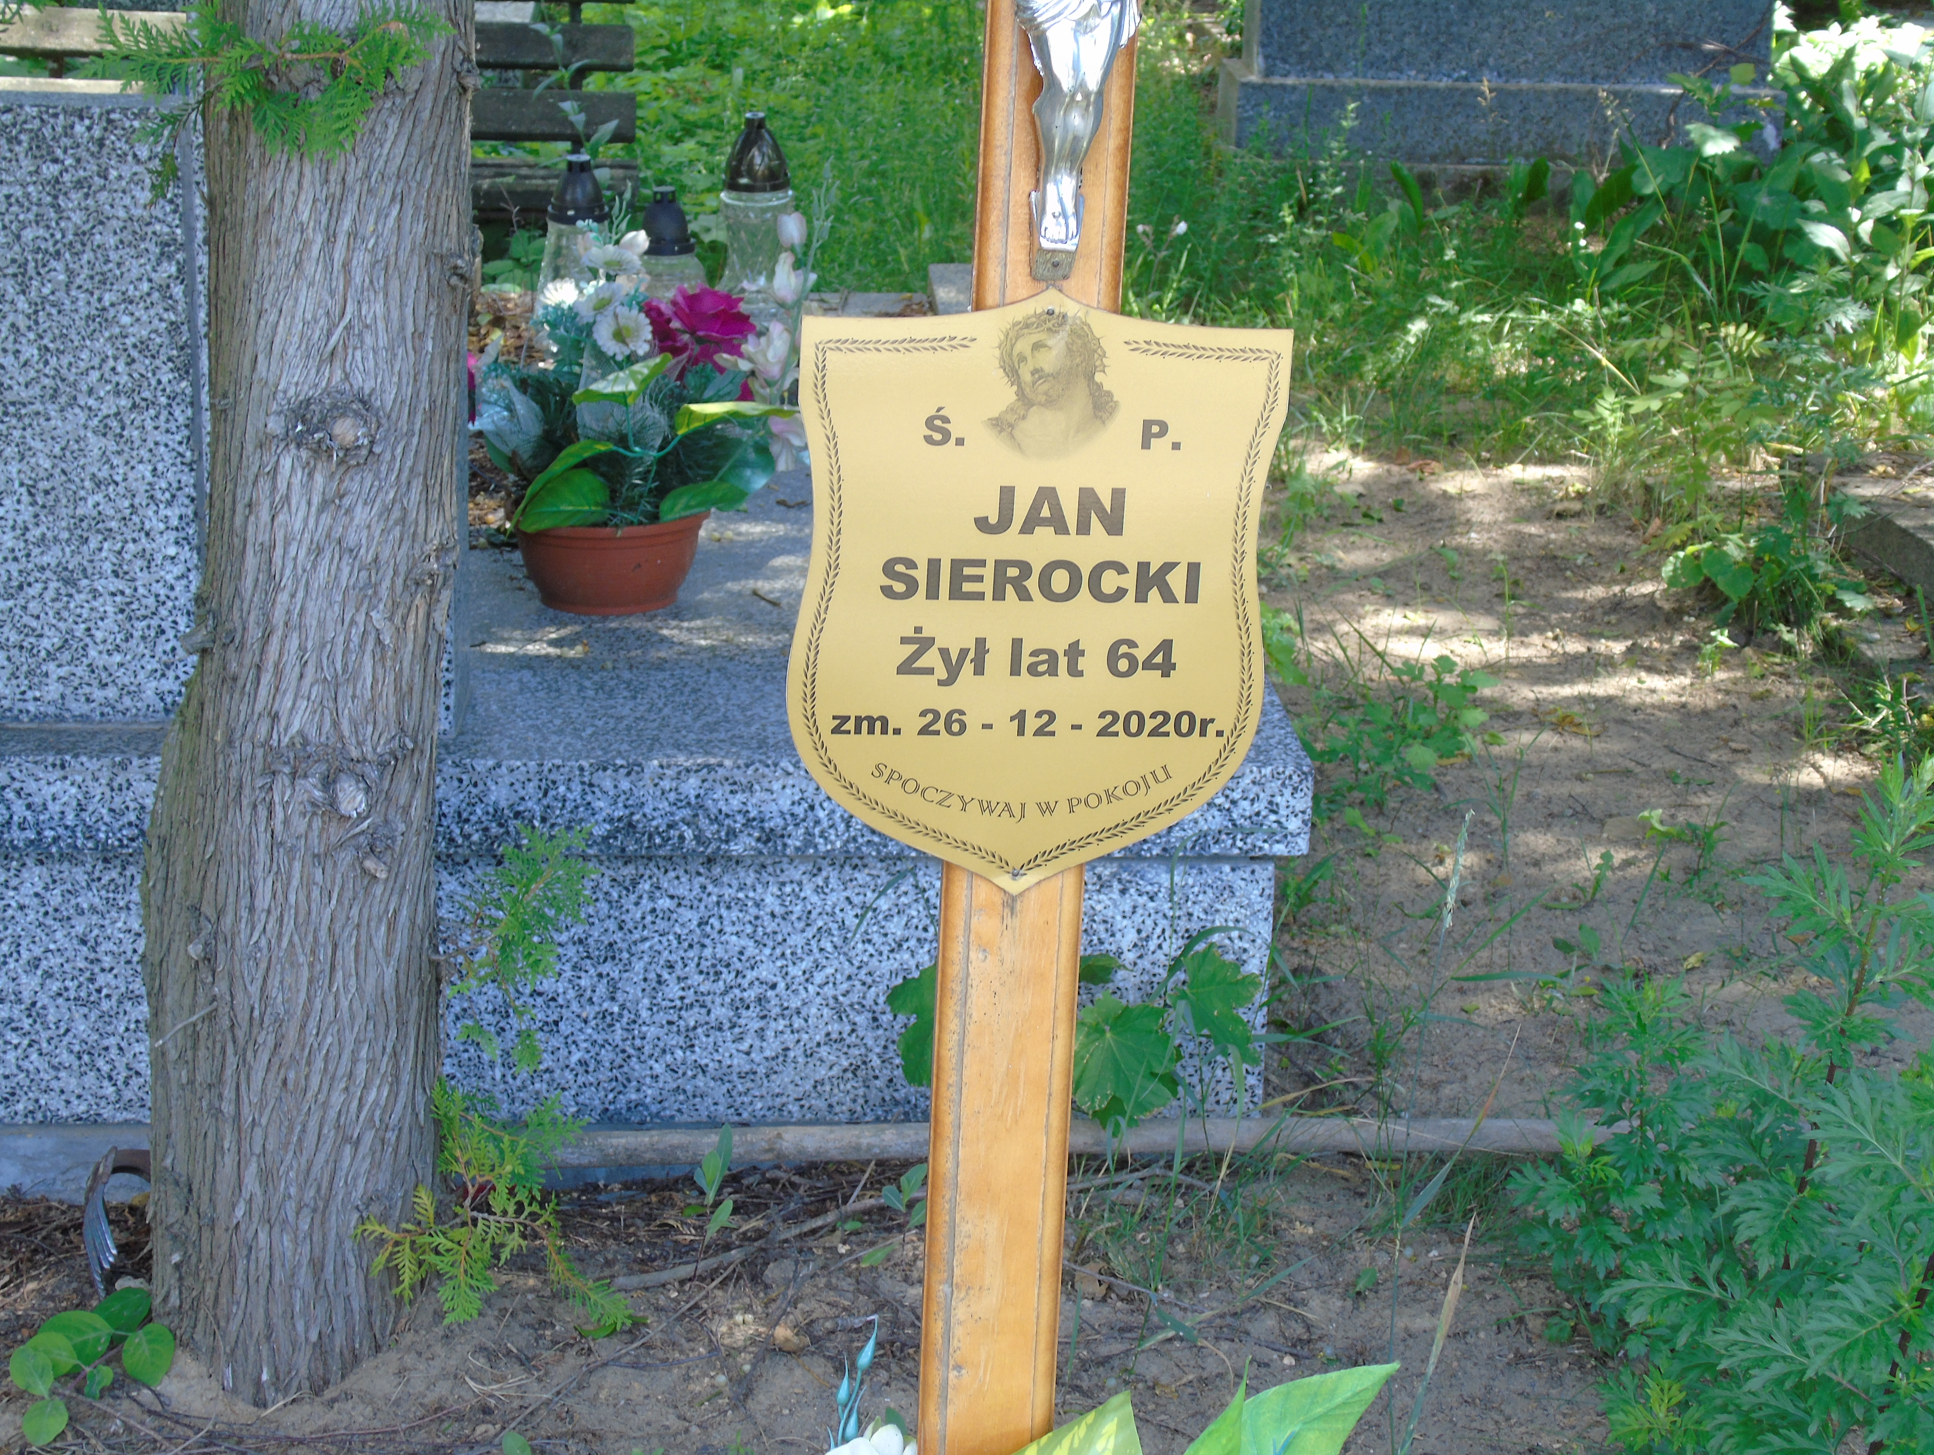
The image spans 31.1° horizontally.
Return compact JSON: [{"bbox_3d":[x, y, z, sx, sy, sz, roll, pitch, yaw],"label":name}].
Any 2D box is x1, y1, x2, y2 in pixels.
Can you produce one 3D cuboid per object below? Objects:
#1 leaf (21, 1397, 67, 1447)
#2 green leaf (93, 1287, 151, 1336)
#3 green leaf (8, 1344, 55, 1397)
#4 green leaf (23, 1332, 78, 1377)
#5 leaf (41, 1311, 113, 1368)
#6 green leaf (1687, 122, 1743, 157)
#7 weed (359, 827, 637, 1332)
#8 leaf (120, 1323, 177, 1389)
[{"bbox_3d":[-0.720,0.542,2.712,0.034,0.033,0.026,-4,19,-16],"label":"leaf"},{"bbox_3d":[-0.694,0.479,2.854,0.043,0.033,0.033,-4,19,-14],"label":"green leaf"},{"bbox_3d":[-0.654,0.449,2.430,0.032,0.032,0.022,-3,19,-16],"label":"green leaf"},{"bbox_3d":[-0.646,0.442,2.450,0.038,0.030,0.024,-3,19,-15],"label":"green leaf"},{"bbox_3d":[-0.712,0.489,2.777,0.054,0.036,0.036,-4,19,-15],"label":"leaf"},{"bbox_3d":[1.476,-1.164,6.876,0.105,0.060,0.080,1,18,0],"label":"green leaf"},{"bbox_3d":[-0.336,0.254,2.500,0.200,0.370,0.180,-1,18,-8],"label":"weed"},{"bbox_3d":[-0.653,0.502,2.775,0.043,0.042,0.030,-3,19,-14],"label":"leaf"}]

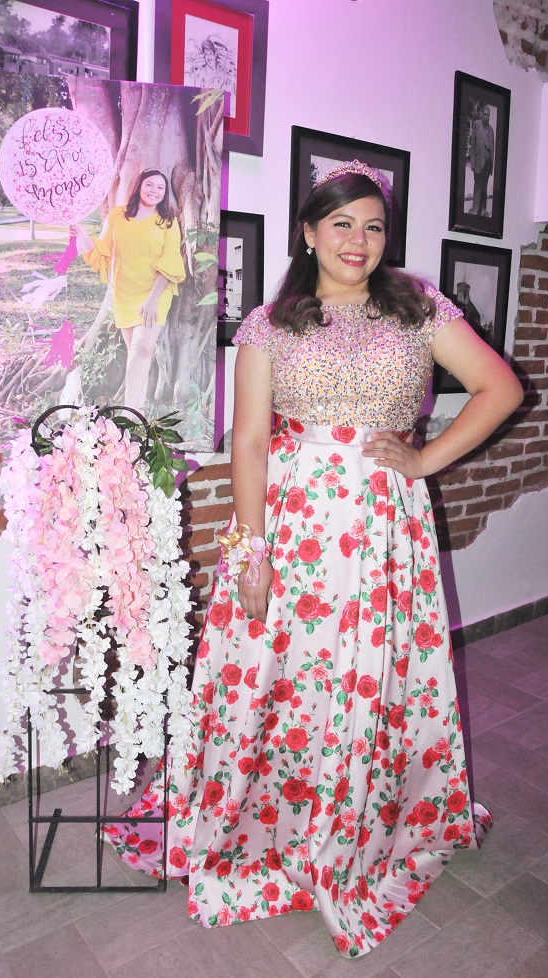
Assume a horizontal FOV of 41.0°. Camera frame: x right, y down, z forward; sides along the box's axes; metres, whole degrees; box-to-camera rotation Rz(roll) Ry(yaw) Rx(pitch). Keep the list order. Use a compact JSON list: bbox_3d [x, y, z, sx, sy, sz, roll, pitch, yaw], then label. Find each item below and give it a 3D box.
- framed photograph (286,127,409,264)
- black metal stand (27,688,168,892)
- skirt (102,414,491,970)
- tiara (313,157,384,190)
[{"bbox_3d":[0.252,-0.891,2.272,0.493,0.368,0.028,-7,14,-36],"label":"framed photograph"},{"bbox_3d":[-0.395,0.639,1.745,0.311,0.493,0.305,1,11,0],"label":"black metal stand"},{"bbox_3d":[0.084,0.352,1.742,0.990,1.077,0.760,0,11,-7],"label":"skirt"},{"bbox_3d":[0.150,-0.634,1.482,0.142,0.062,0.075,0,11,-8],"label":"tiara"}]

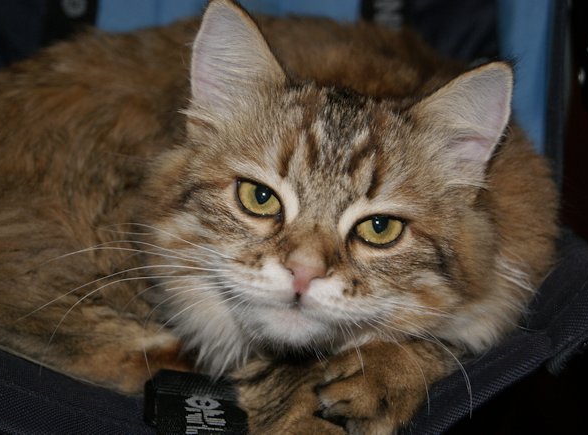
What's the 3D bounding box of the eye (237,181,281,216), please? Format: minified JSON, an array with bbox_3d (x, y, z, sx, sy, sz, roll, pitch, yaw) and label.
[{"bbox_3d":[-0.013,-0.007,0.562,0.018,0.013,0.012,16,9,5],"label":"eye"}]

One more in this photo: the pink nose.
[{"bbox_3d":[0.004,0.021,0.545,0.015,0.013,0.011,15,11,0],"label":"pink nose"}]

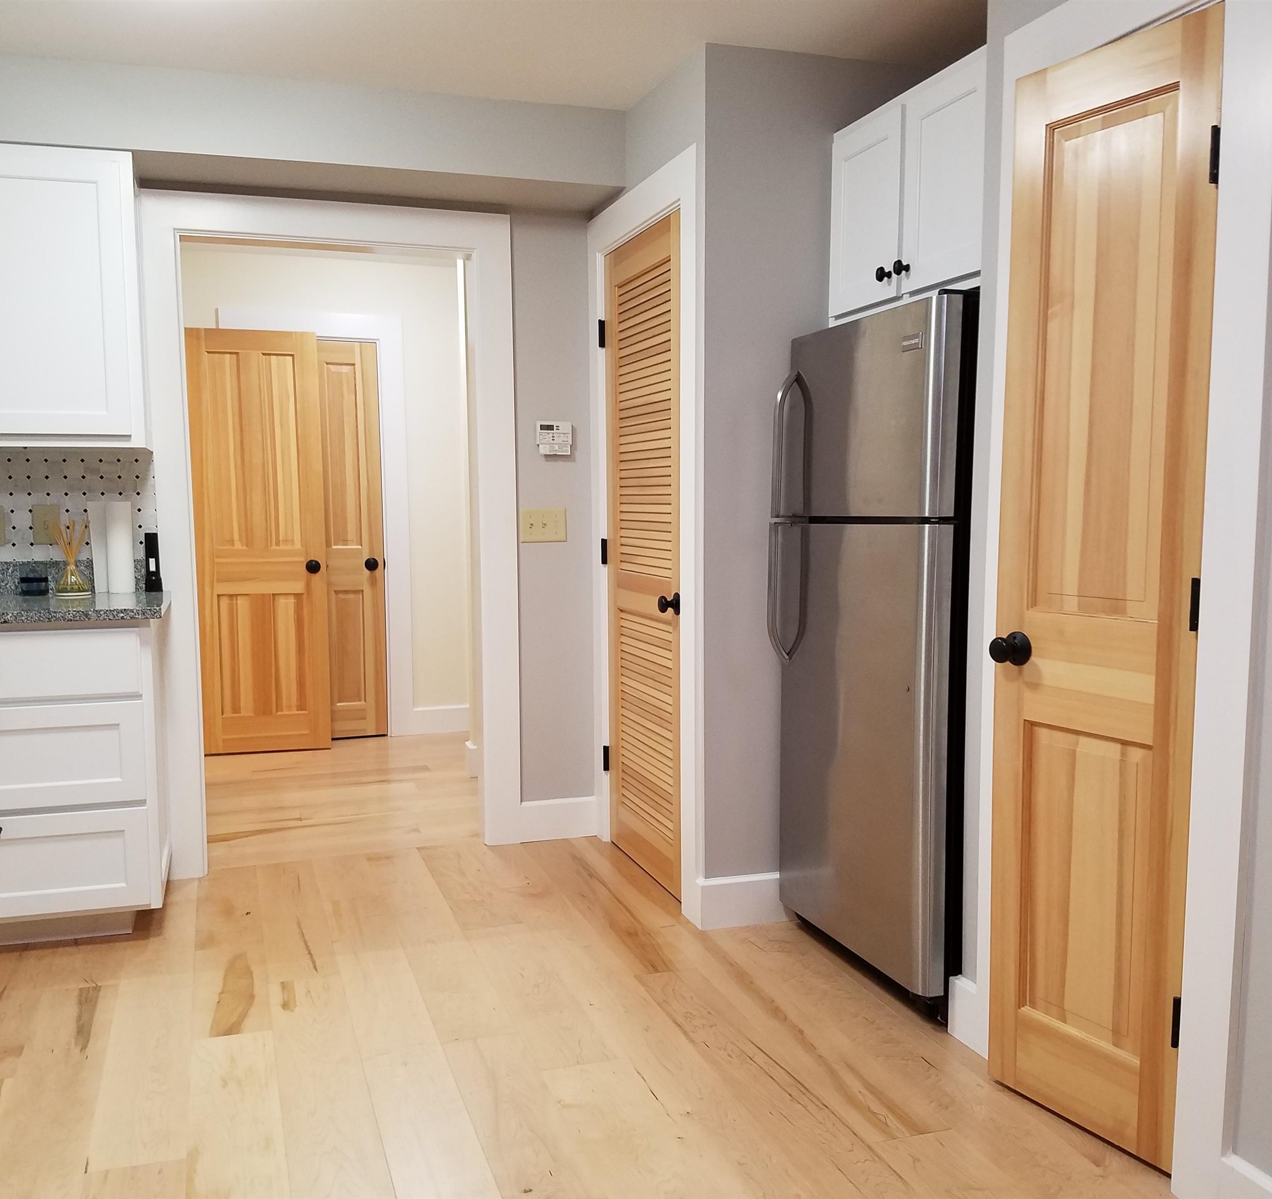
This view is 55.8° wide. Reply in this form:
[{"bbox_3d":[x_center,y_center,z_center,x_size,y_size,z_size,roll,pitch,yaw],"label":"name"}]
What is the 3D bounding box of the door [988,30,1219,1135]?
[{"bbox_3d":[0.877,0.022,2.286,0.042,2.041,0.433,-4,7,-32],"label":"door"}]

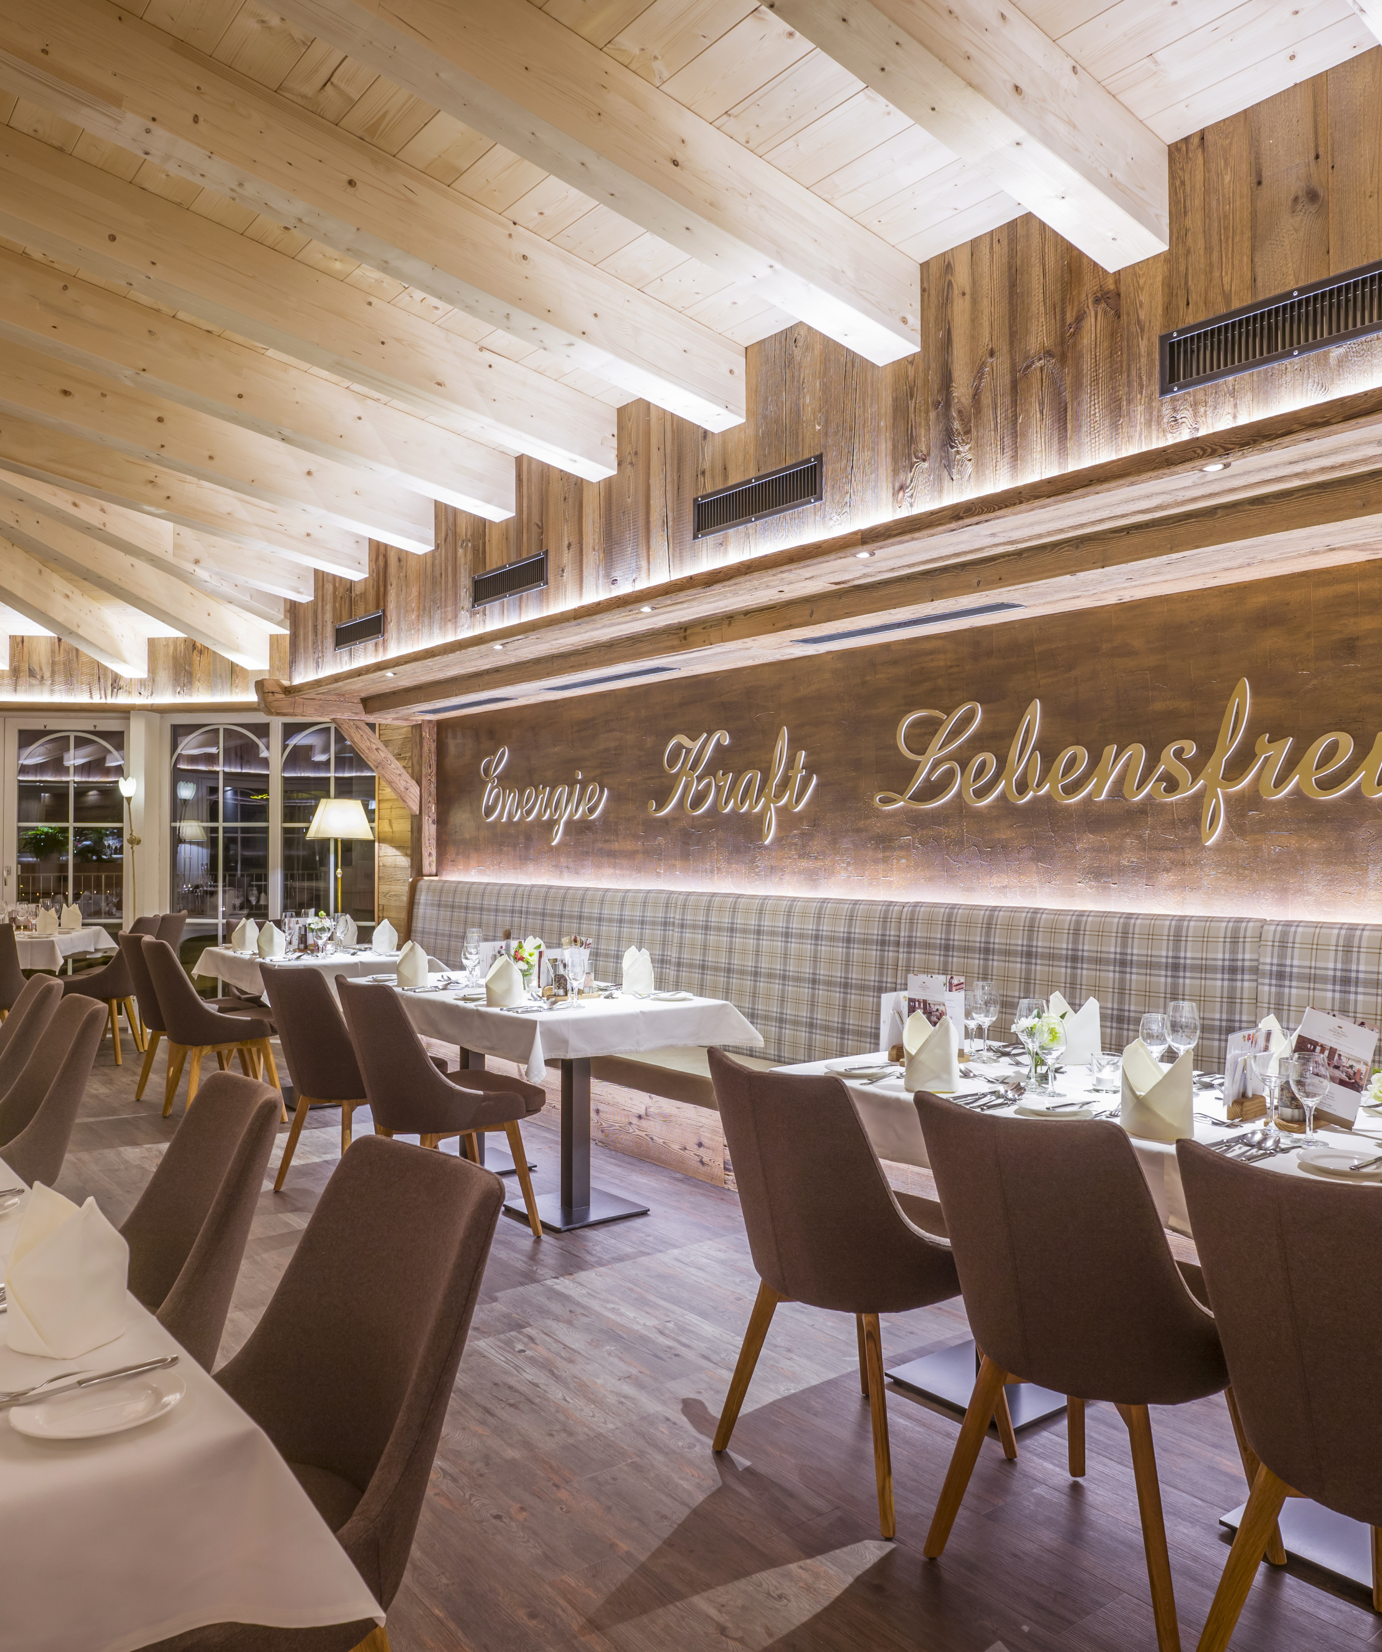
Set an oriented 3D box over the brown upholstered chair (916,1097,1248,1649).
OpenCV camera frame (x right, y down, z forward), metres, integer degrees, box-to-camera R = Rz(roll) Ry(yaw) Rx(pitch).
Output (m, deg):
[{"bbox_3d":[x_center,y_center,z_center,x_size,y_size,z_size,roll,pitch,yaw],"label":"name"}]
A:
[{"bbox_3d":[0.751,0.927,2.268,0.590,0.875,0.480,1,-1,-42],"label":"brown upholstered chair"}]

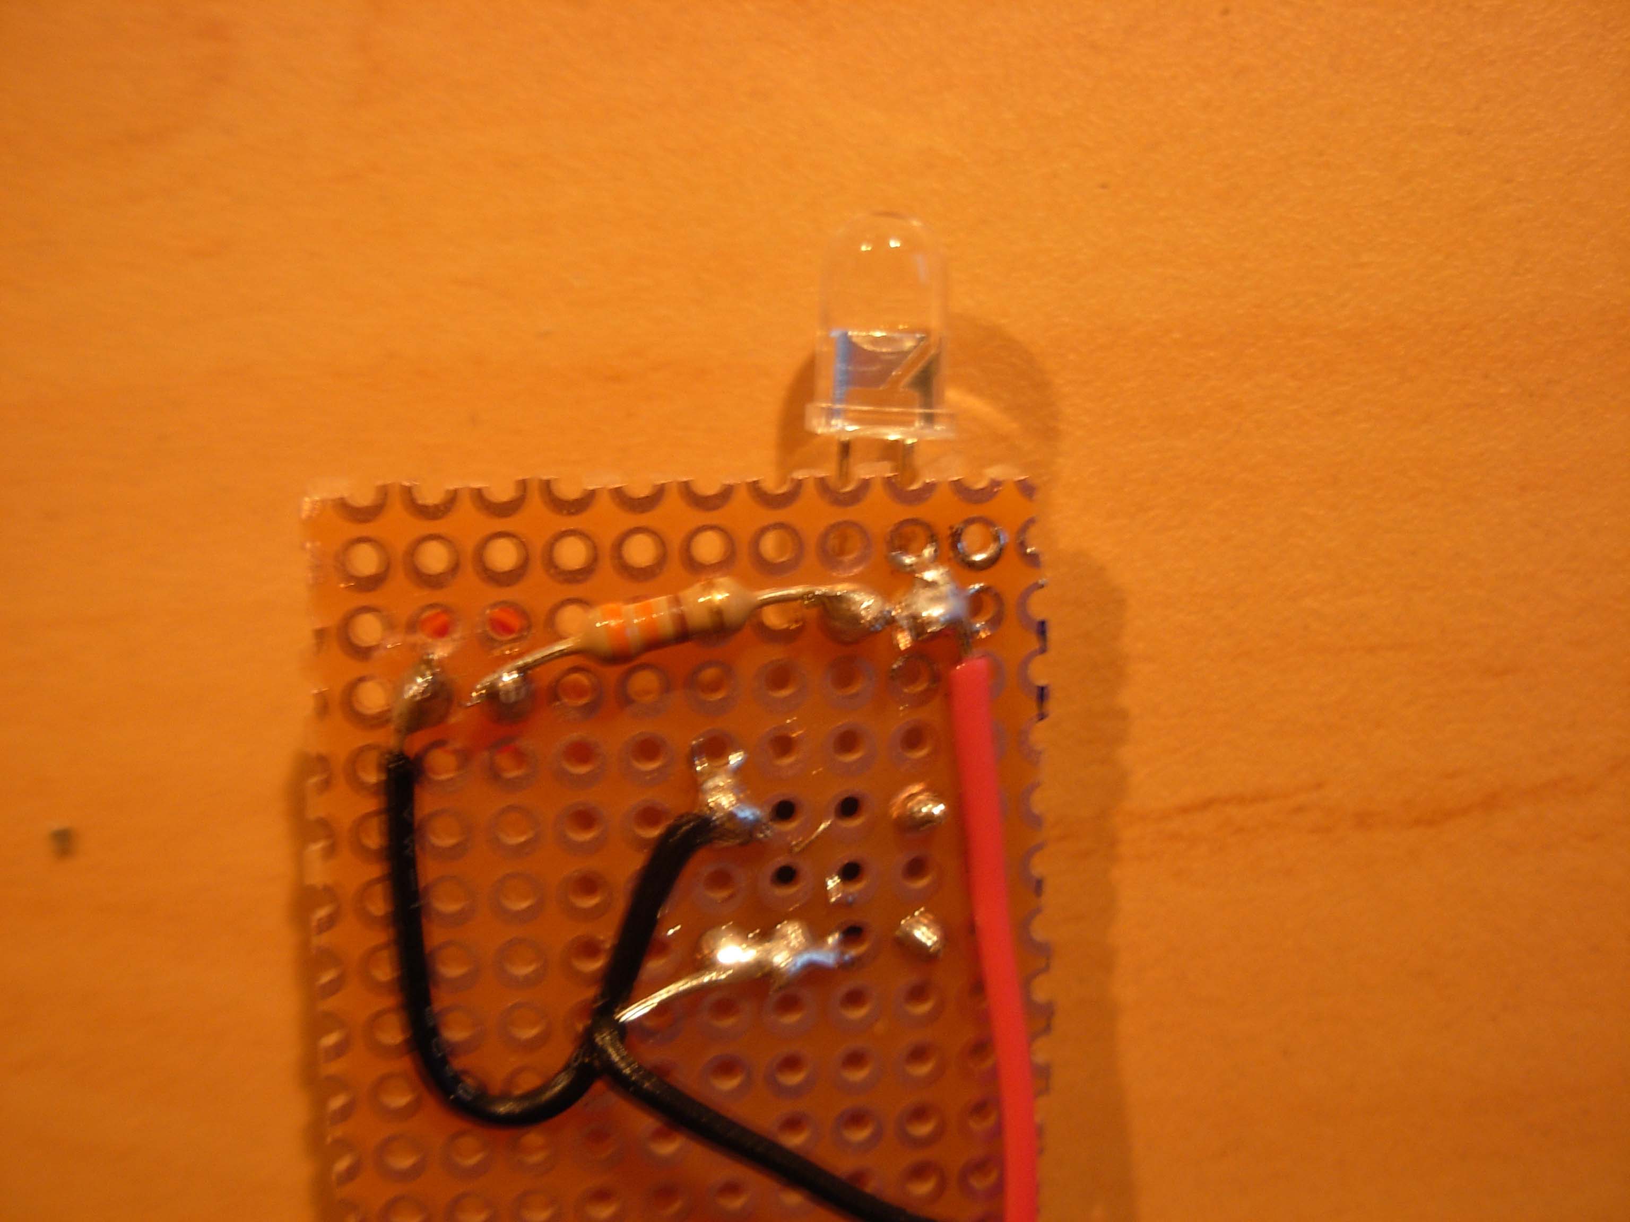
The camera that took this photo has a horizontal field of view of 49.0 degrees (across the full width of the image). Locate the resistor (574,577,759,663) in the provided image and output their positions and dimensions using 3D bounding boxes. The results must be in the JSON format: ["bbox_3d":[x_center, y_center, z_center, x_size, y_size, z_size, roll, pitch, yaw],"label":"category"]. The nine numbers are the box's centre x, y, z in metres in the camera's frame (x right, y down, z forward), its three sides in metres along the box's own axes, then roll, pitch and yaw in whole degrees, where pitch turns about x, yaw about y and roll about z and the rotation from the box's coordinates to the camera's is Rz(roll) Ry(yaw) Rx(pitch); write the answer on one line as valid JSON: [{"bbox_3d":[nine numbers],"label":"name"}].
[{"bbox_3d":[-0.005,0.000,0.065,0.007,0.002,0.002,-14,98,-5],"label":"resistor"}]

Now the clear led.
[{"bbox_3d":[0.003,-0.011,0.070,0.006,0.006,0.009,2,92,0],"label":"clear led"}]

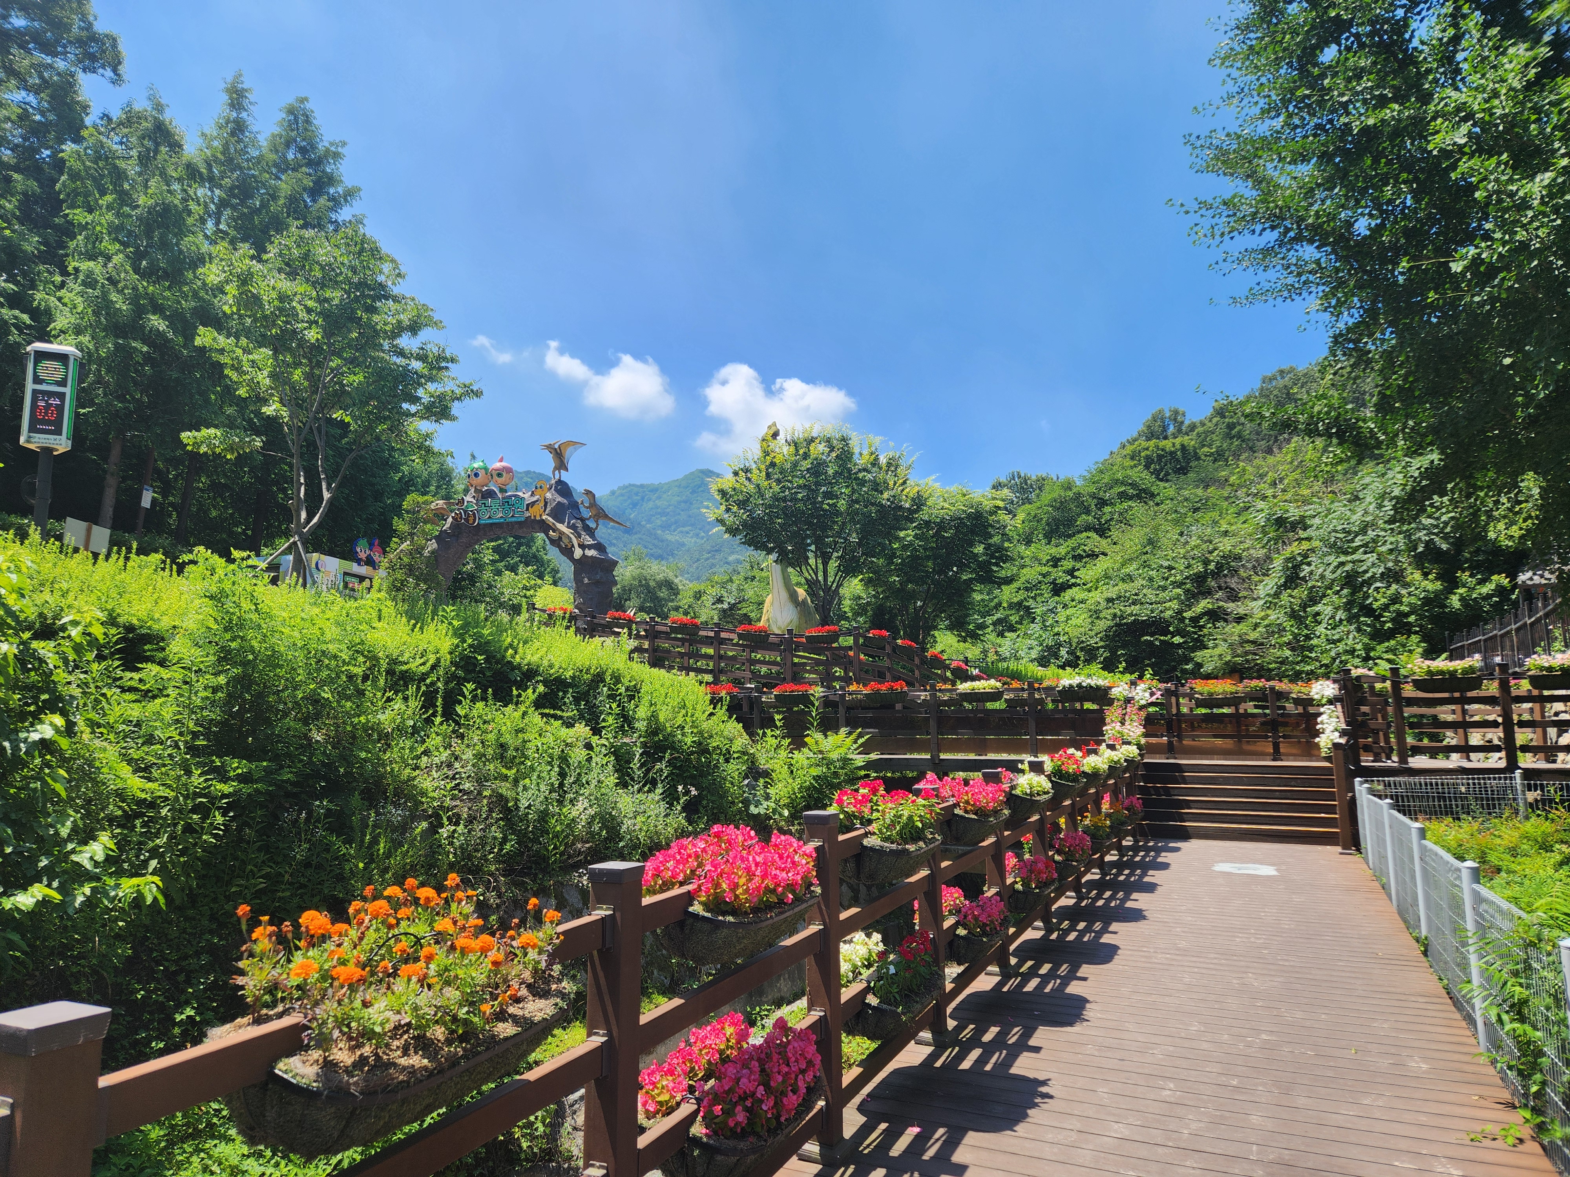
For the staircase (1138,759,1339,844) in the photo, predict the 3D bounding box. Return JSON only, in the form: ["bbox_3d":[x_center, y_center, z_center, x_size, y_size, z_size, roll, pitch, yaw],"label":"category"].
[{"bbox_3d":[5.702,2.687,13.225,2.352,0.864,1.370,-3,-8,24],"label":"staircase"}]

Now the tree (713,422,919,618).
[{"bbox_3d":[0.714,-1.510,27.000,5.289,5.538,5.127,0,-7,2],"label":"tree"}]

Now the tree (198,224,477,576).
[{"bbox_3d":[-9.493,-3.825,22.000,5.856,8.038,5.677,3,-8,-23],"label":"tree"}]

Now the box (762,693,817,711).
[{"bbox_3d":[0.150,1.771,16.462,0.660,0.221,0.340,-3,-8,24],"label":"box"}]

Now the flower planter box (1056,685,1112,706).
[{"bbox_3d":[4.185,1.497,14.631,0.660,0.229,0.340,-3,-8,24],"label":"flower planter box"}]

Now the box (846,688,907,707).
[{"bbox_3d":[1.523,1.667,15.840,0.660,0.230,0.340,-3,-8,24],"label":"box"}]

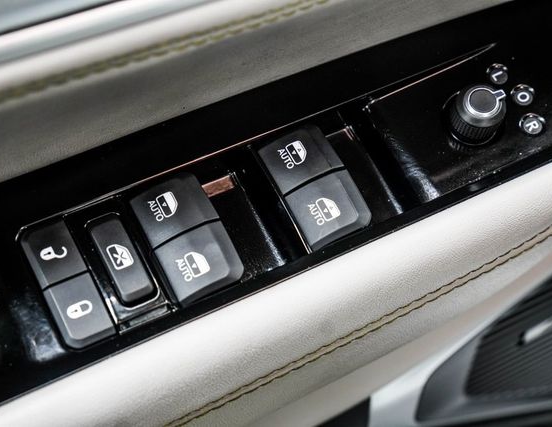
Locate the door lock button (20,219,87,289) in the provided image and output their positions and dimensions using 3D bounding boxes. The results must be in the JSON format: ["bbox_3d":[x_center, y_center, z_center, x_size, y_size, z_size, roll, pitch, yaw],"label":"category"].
[{"bbox_3d":[-0.078,0.016,0.395,0.017,0.007,0.020,-23,73,-18],"label":"door lock button"}]

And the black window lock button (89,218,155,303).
[{"bbox_3d":[-0.055,0.017,0.398,0.011,0.006,0.030,-23,73,-18],"label":"black window lock button"}]

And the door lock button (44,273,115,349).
[{"bbox_3d":[-0.068,0.035,0.389,0.017,0.007,0.024,-23,73,-18],"label":"door lock button"}]

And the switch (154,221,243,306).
[{"bbox_3d":[-0.027,0.018,0.403,0.027,0.010,0.022,-23,73,-18],"label":"switch"}]

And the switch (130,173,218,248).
[{"bbox_3d":[-0.037,0.000,0.408,0.027,0.010,0.020,-23,73,-18],"label":"switch"}]

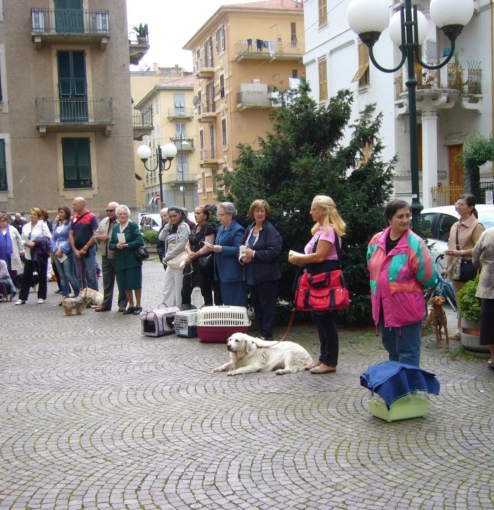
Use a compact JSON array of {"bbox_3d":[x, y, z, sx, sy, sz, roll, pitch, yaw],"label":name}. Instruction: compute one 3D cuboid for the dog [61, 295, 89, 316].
[{"bbox_3d":[-2.598,0.759,10.475,0.460,0.300,0.180,-4,4,-21],"label":"dog"}]

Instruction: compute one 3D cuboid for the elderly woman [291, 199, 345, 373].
[{"bbox_3d":[0.666,0.277,6.476,0.500,1.630,0.460,-3,4,-10],"label":"elderly woman"}]

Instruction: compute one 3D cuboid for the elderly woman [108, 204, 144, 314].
[{"bbox_3d":[-1.869,0.074,10.536,0.540,1.600,0.380,-2,4,1],"label":"elderly woman"}]

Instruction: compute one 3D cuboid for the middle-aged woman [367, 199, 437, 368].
[{"bbox_3d":[1.215,0.351,5.442,0.540,1.570,0.370,1,5,38],"label":"middle-aged woman"}]

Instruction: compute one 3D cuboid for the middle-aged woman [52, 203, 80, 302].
[{"bbox_3d":[-3.165,-0.016,11.987,0.460,1.650,0.400,0,5,27],"label":"middle-aged woman"}]

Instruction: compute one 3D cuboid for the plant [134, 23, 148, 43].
[{"bbox_3d":[-4.040,-8.501,26.326,0.550,0.850,0.550,-2,4,0],"label":"plant"}]

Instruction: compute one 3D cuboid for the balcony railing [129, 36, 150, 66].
[{"bbox_3d":[-4.146,-7.962,26.767,0.900,1.100,1.500,-1,4,12],"label":"balcony railing"}]

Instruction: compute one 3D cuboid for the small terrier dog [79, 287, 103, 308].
[{"bbox_3d":[-2.527,0.676,11.171,0.440,0.360,0.220,-4,4,-21],"label":"small terrier dog"}]

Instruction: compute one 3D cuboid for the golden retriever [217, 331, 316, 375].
[{"bbox_3d":[0.161,0.911,6.579,0.950,0.385,0.480,-3,4,-10],"label":"golden retriever"}]

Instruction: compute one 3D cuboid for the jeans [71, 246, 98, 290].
[{"bbox_3d":[-2.682,0.333,11.347,0.410,0.950,0.280,0,4,20],"label":"jeans"}]

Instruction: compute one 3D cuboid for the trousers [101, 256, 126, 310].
[{"bbox_3d":[-2.070,0.373,10.699,0.390,0.920,0.300,0,5,23],"label":"trousers"}]

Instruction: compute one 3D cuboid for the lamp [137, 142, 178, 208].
[{"bbox_3d":[-3.341,-2.247,26.398,1.500,4.050,1.500,-2,4,0],"label":"lamp"}]

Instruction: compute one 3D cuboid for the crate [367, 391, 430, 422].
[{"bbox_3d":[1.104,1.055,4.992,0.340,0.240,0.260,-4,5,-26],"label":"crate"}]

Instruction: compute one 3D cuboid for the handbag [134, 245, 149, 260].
[{"bbox_3d":[-1.602,-0.031,10.539,0.280,0.270,0.160,-3,4,-14],"label":"handbag"}]

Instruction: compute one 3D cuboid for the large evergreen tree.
[{"bbox_3d":[0.895,-0.888,10.042,2.550,3.400,2.500,-2,4,0],"label":"large evergreen tree"}]

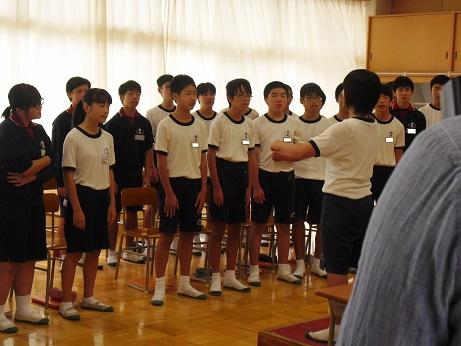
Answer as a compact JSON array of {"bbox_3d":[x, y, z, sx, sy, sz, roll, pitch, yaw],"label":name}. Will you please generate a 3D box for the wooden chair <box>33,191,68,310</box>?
[{"bbox_3d":[-1.278,0.568,6.195,0.390,0.755,0.480,-3,7,-40],"label":"wooden chair"}]

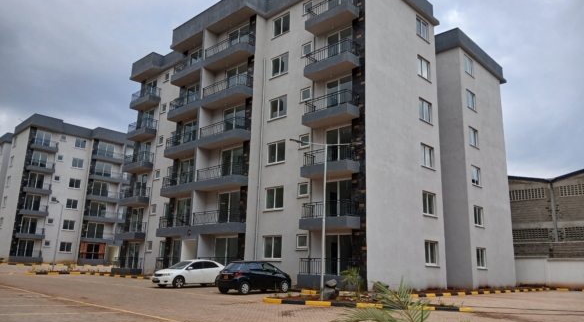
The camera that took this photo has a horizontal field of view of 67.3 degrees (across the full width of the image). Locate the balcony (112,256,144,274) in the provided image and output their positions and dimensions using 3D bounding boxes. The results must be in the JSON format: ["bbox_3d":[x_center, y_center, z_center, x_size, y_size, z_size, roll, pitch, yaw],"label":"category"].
[{"bbox_3d":[-13.978,8.925,37.069,3.360,1.335,1.020,-11,-18,42],"label":"balcony"}]

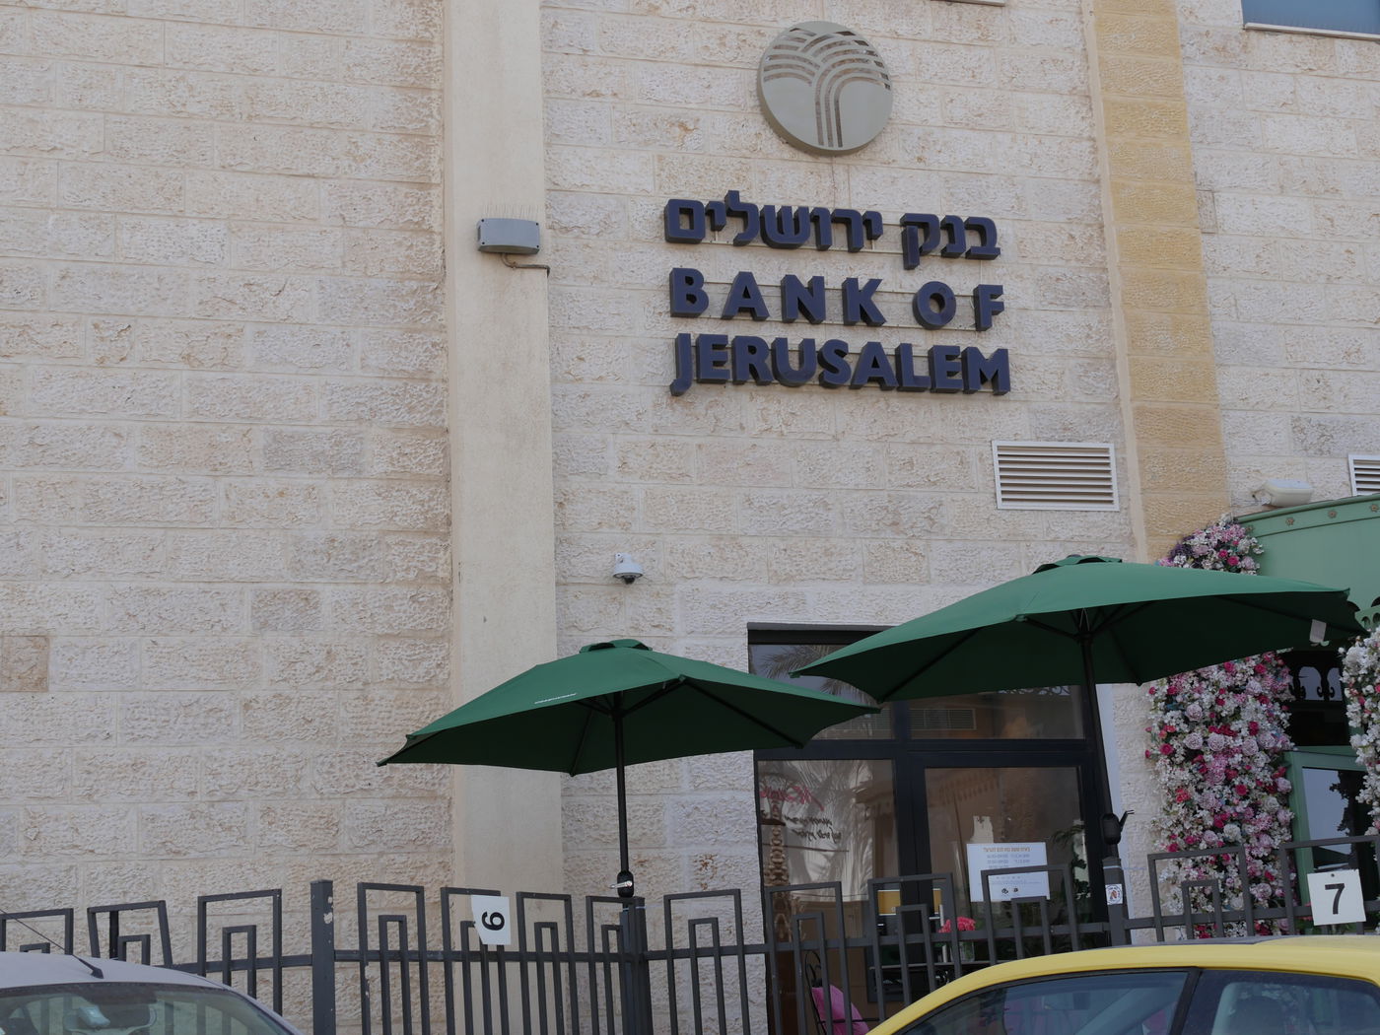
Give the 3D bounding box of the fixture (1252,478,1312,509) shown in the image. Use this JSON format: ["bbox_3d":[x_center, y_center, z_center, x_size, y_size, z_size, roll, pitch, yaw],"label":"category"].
[{"bbox_3d":[3.929,-0.152,13.672,0.308,0.224,0.250,1,-13,-16],"label":"fixture"}]

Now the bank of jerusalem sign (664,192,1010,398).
[{"bbox_3d":[0.946,-1.371,13.142,2.236,1.334,0.140,1,-13,-16],"label":"bank of jerusalem sign"}]

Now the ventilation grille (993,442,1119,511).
[{"bbox_3d":[2.356,-0.261,13.352,0.855,0.445,0.060,1,-13,-16],"label":"ventilation grille"}]

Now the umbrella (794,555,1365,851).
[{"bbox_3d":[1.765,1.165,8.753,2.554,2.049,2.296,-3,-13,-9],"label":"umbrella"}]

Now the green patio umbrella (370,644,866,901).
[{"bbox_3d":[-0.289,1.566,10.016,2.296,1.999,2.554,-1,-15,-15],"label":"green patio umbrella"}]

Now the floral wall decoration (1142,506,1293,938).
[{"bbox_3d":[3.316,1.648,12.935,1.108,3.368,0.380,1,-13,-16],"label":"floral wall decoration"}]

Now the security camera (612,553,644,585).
[{"bbox_3d":[-0.369,0.300,12.325,0.188,0.211,0.210,1,-13,-16],"label":"security camera"}]

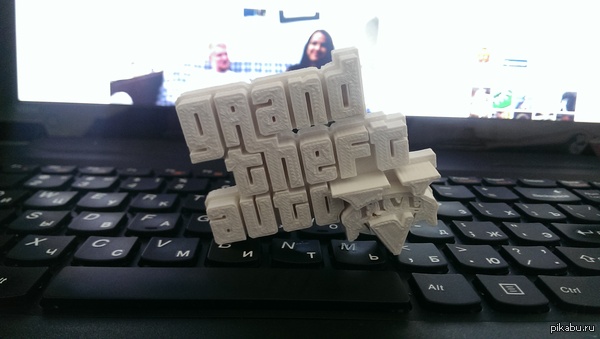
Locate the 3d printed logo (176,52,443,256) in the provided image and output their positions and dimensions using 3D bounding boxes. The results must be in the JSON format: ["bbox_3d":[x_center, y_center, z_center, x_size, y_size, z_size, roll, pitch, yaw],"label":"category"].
[{"bbox_3d":[0.005,-0.001,0.130,0.071,0.061,0.013,-10,24,1],"label":"3d printed logo"}]

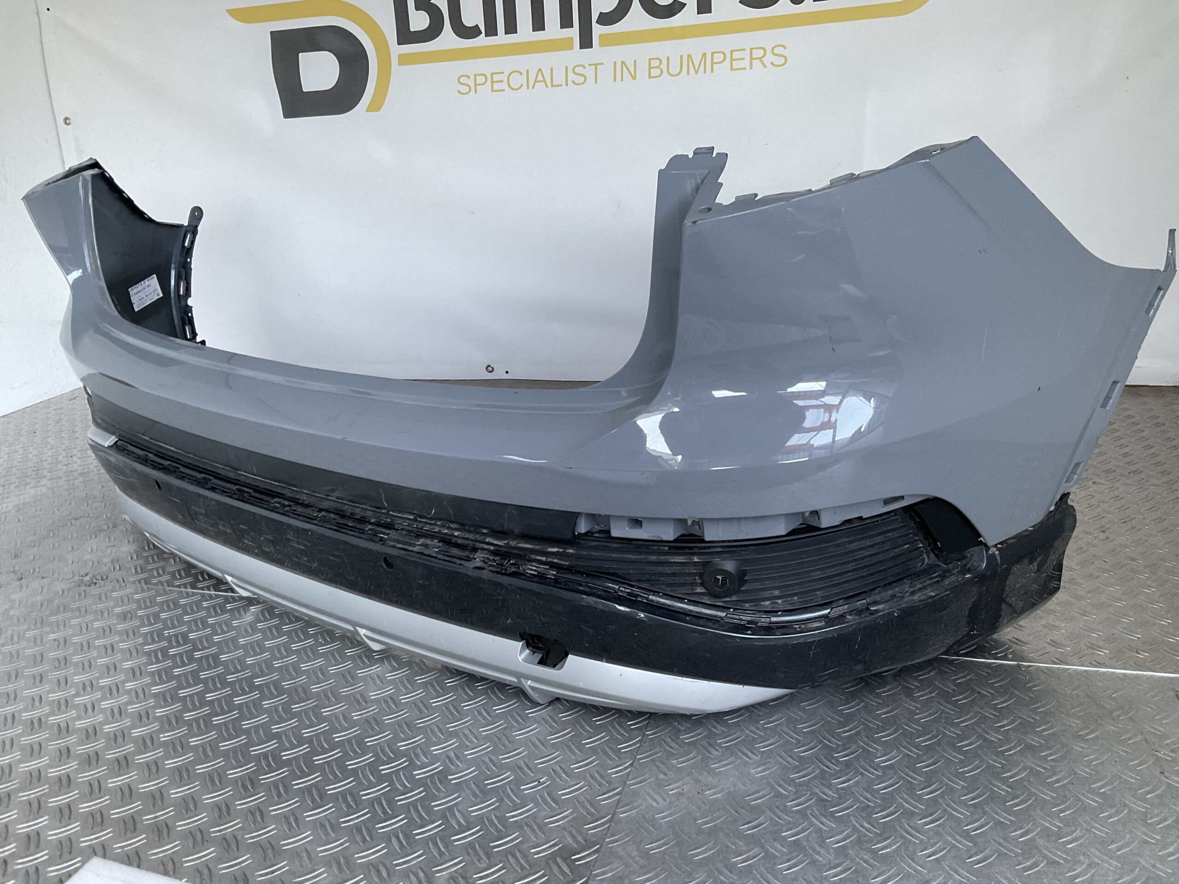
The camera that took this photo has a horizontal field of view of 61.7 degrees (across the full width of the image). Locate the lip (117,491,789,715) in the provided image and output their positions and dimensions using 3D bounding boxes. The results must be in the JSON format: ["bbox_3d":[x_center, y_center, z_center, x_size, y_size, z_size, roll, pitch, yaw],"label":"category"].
[{"bbox_3d":[-0.355,0.179,1.355,1.364,0.083,0.148,11,25,36],"label":"lip"}]

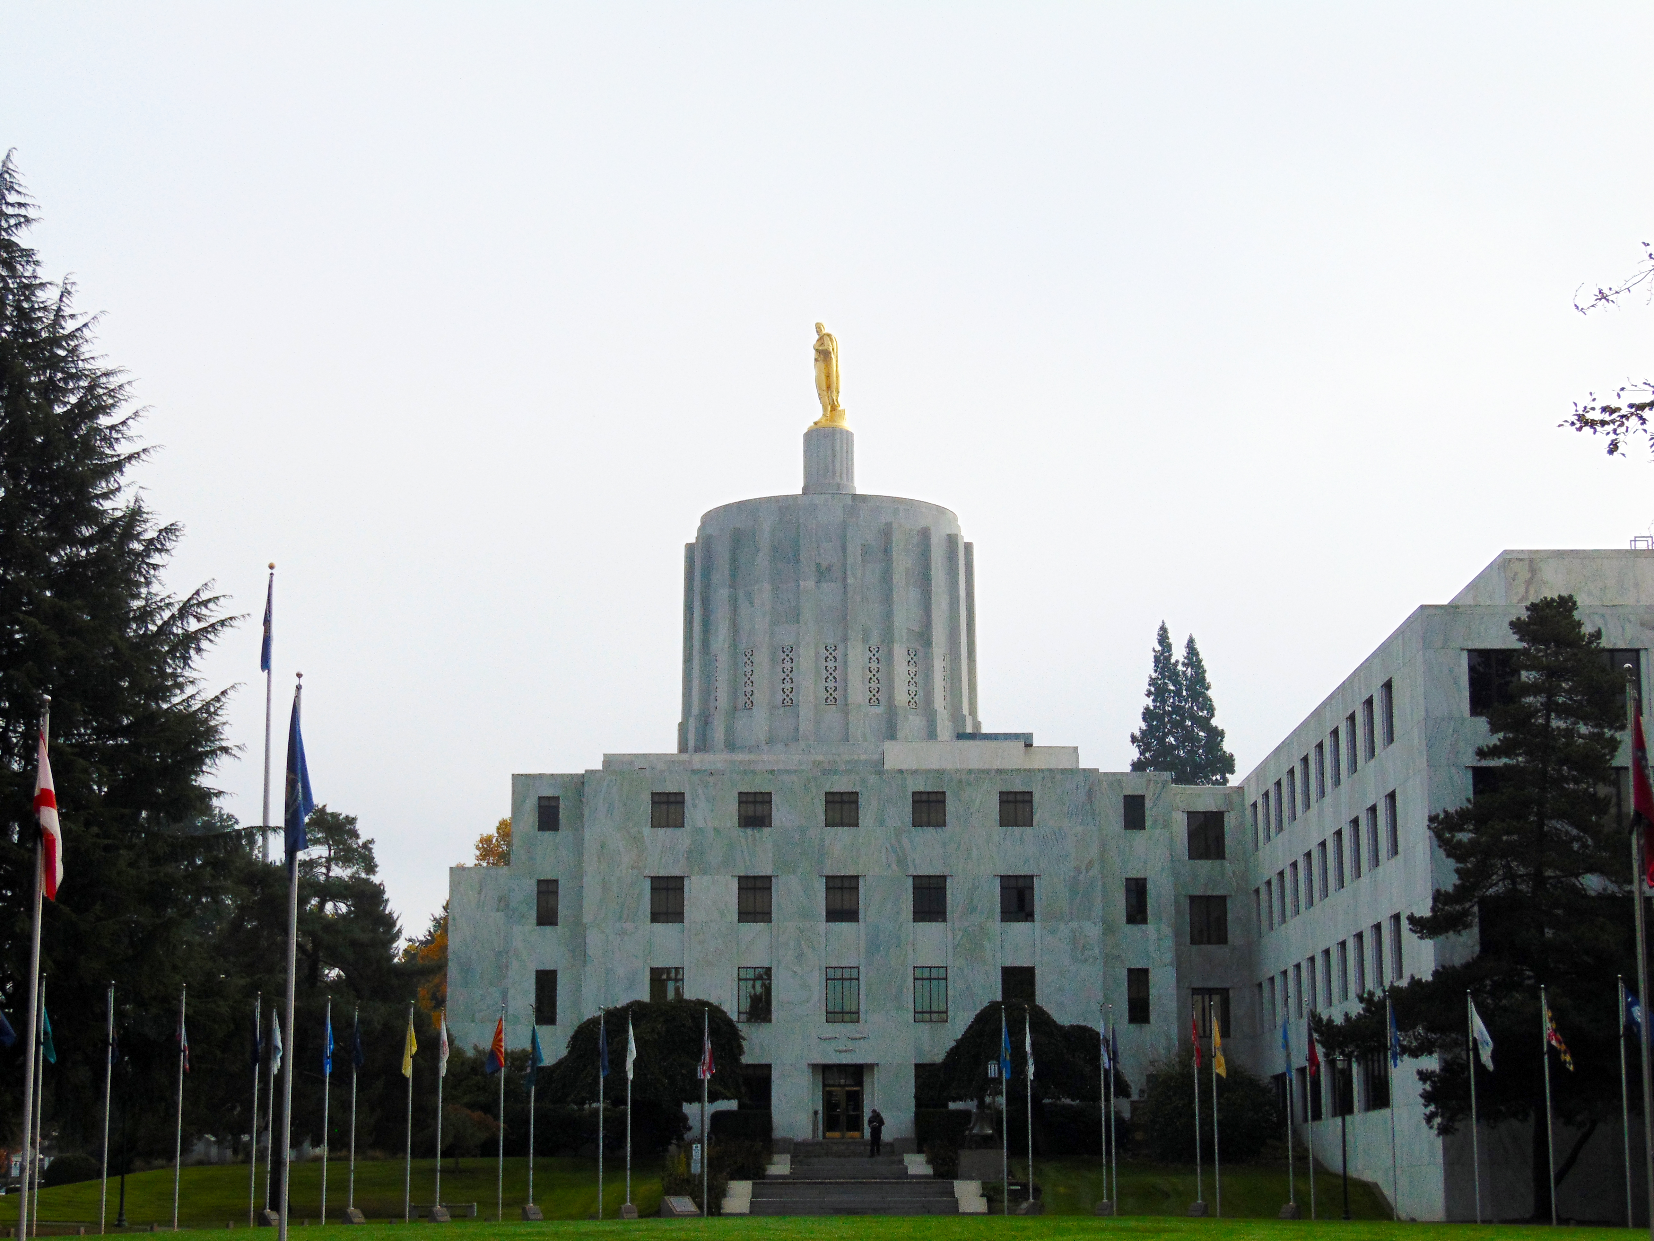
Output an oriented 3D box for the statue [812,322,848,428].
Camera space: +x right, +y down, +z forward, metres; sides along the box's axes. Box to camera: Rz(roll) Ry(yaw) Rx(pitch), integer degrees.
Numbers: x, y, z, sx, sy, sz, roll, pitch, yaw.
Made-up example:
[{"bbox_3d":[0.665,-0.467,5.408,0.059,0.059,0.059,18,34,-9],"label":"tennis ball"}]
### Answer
[{"bbox_3d":[0.170,-14.590,202.612,2.150,6.691,2.150,3,-11,-20],"label":"statue"}]

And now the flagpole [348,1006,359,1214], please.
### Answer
[{"bbox_3d":[-13.146,13.514,94.214,0.100,5.651,0.100,0,-10,0],"label":"flagpole"}]

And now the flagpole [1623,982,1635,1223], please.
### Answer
[{"bbox_3d":[19.873,11.961,84.351,0.100,6.200,0.100,0,-10,0],"label":"flagpole"}]

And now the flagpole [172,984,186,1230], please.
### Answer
[{"bbox_3d":[-16.452,12.361,86.277,0.100,6.200,0.100,0,-10,0],"label":"flagpole"}]

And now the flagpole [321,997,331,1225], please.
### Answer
[{"bbox_3d":[-13.779,13.476,93.400,0.100,6.200,0.100,0,-10,0],"label":"flagpole"}]

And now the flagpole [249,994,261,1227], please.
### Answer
[{"bbox_3d":[-15.337,13.137,91.072,0.100,6.200,0.100,0,-10,0],"label":"flagpole"}]

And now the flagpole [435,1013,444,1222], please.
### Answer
[{"bbox_3d":[-11.035,13.941,96.674,0.100,5.688,0.100,0,-10,0],"label":"flagpole"}]

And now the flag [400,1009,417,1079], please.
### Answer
[{"bbox_3d":[-11.832,12.013,96.020,0.460,1.889,0.280,0,-10,0],"label":"flag"}]

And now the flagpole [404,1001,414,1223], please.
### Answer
[{"bbox_3d":[-11.791,13.885,95.860,0.100,6.200,0.100,0,-10,0],"label":"flagpole"}]

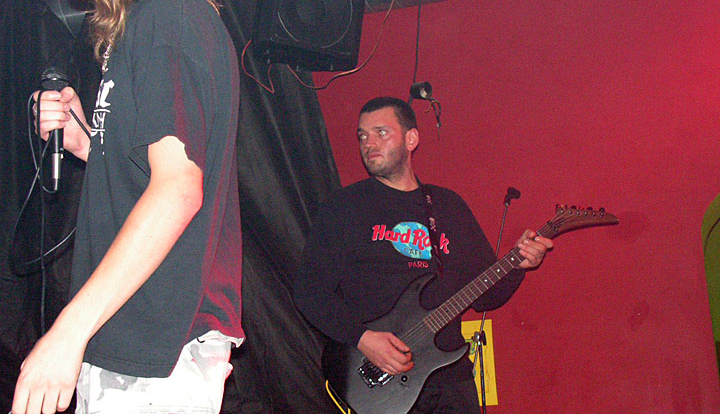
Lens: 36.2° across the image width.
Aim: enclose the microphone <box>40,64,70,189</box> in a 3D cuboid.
[{"bbox_3d":[-0.560,-0.143,2.030,0.052,0.228,0.052,-3,-8,-1],"label":"microphone"}]

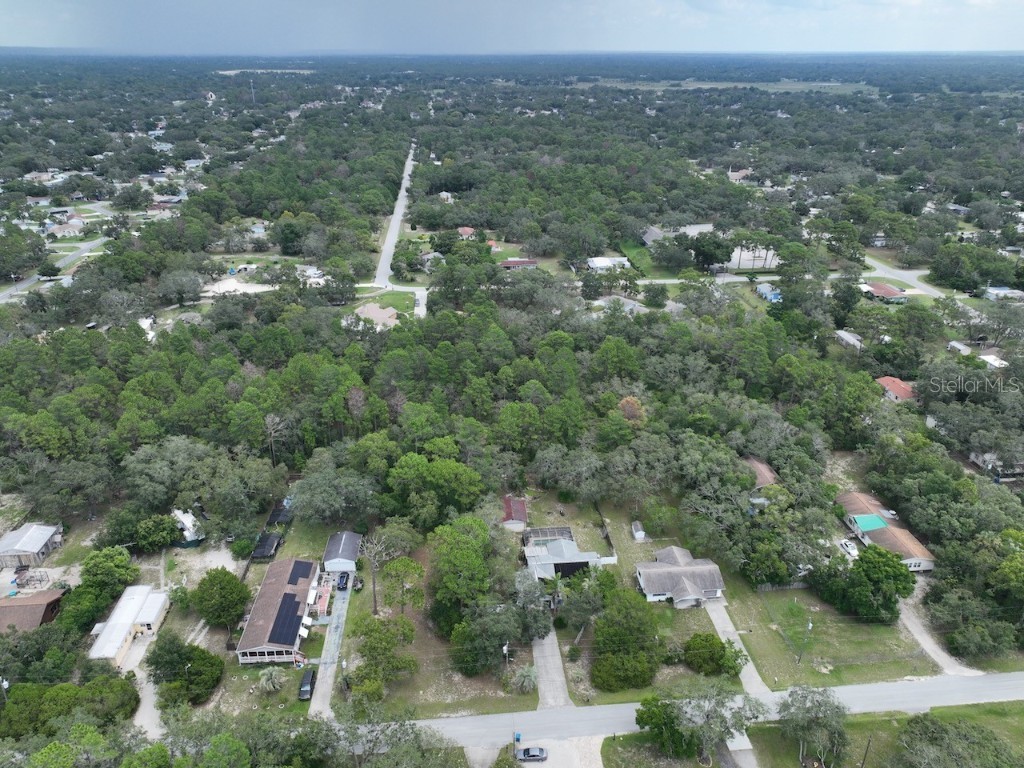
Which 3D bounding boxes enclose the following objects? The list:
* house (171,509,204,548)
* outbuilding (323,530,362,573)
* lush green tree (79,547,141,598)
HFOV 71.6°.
[{"bbox_3d":[-69.600,31.304,152.807,5.200,3.400,10.500,-17,30,-32],"label":"house"},{"bbox_3d":[-34.499,34.385,145.612,6.300,3.400,8.500,-1,25,-3],"label":"outbuilding"},{"bbox_3d":[-76.500,36.247,135.463,9.000,9.200,9.000,-2,25,-5],"label":"lush green tree"}]

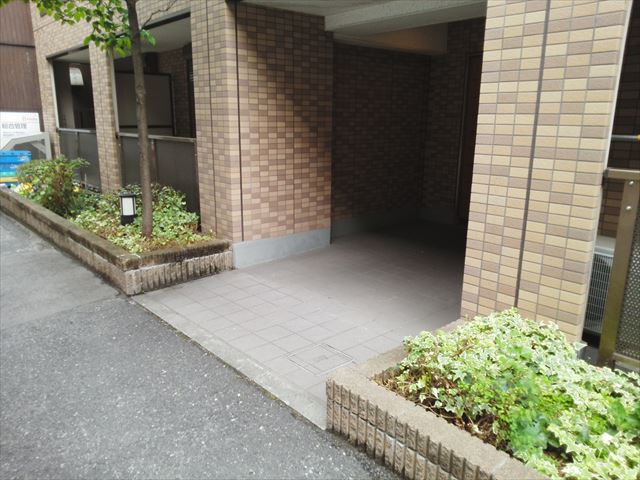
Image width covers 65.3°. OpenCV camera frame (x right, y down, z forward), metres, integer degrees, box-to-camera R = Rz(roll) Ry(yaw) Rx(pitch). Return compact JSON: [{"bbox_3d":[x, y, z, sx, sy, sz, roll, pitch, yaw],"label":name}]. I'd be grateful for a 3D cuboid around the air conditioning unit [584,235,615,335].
[{"bbox_3d":[1.715,0.282,2.967,0.300,0.530,0.760,-11,18,-40],"label":"air conditioning unit"}]

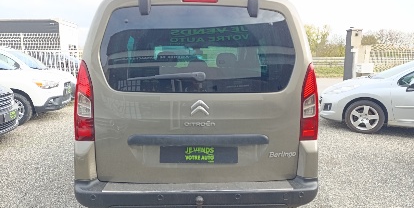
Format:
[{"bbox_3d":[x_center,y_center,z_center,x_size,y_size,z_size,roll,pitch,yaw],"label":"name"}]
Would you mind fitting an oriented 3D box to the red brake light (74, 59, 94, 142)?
[{"bbox_3d":[-0.837,-0.019,1.894,0.165,0.555,0.190,0,8,-2],"label":"red brake light"}]

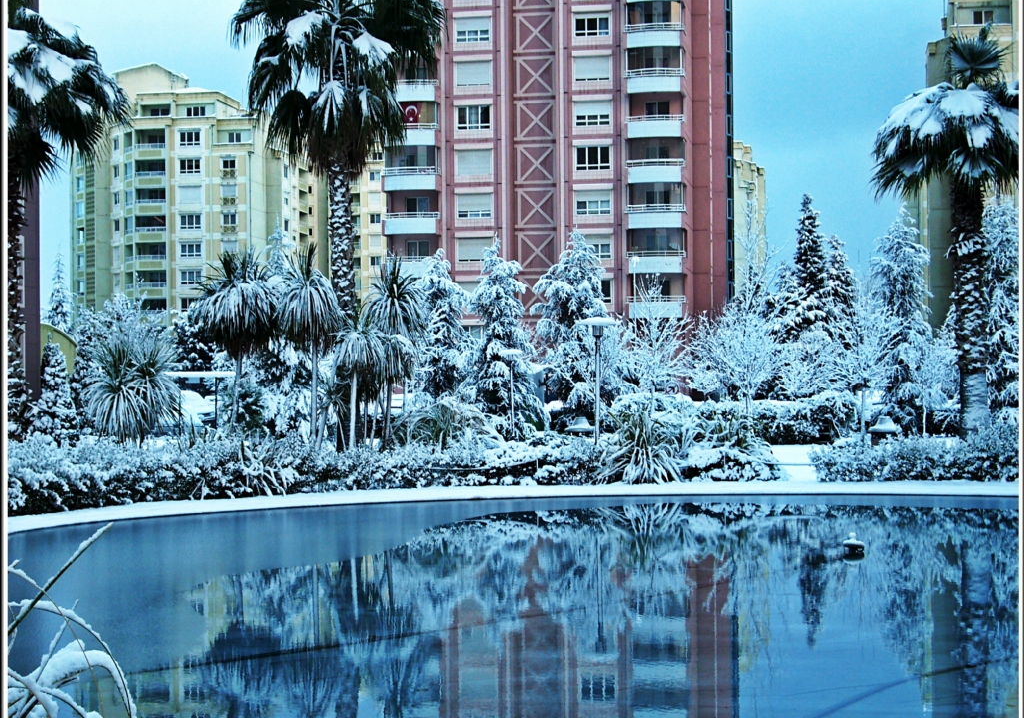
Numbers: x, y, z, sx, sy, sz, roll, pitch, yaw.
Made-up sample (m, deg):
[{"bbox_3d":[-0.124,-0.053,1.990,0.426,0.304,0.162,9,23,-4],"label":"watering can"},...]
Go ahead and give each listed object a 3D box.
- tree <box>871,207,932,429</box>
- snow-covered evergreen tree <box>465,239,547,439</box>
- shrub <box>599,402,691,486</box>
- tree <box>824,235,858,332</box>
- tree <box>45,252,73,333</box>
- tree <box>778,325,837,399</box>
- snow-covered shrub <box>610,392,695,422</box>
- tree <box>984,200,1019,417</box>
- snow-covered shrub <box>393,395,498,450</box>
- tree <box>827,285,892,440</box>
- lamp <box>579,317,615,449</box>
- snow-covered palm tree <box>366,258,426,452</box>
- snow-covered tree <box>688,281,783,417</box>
[{"bbox_3d":[14.567,-1.428,60.905,2.400,8.650,2.400,0,-1,0],"label":"tree"},{"bbox_3d":[-0.231,-0.722,57.919,3.000,7.350,2.900,0,-1,0],"label":"snow-covered evergreen tree"},{"bbox_3d":[2.577,1.648,31.200,1.720,1.510,1.650,-1,-1,0],"label":"shrub"},{"bbox_3d":[20.777,-2.435,103.000,3.300,10.880,3.300,-1,-1,0],"label":"tree"},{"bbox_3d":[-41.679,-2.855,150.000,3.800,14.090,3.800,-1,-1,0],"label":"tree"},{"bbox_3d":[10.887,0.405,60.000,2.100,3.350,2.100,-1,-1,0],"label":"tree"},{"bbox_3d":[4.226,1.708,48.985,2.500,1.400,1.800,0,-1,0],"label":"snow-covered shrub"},{"bbox_3d":[17.969,-1.535,59.904,2.400,8.760,2.400,0,-1,0],"label":"tree"},{"bbox_3d":[-1.401,1.474,34.300,2.200,1.410,2.000,-1,-1,0],"label":"snow-covered shrub"},{"bbox_3d":[9.908,0.071,46.300,1.950,4.720,1.950,-1,-1,0],"label":"tree"},{"bbox_3d":[1.688,0.669,31.968,0.770,2.950,0.770,0,-1,0],"label":"lamp"},{"bbox_3d":[-2.200,0.073,30.755,1.200,4.100,1.200,0,-1,0],"label":"snow-covered palm tree"},{"bbox_3d":[6.169,0.306,44.949,2.600,4.620,2.500,0,-1,0],"label":"snow-covered tree"}]

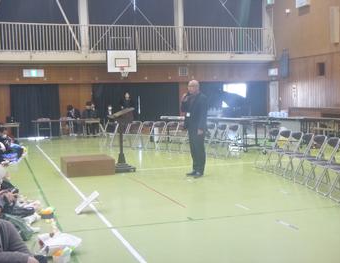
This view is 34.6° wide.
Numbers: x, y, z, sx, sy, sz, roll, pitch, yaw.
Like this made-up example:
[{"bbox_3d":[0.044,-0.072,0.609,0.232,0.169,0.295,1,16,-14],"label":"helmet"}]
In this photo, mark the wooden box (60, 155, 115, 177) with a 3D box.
[{"bbox_3d":[-1.593,0.669,10.622,0.900,0.295,0.920,-2,3,-17],"label":"wooden box"}]

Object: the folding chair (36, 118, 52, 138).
[{"bbox_3d":[-4.969,-0.084,21.518,0.450,0.780,0.460,-2,3,-17],"label":"folding chair"}]

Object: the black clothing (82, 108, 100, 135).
[{"bbox_3d":[-3.253,-0.409,22.354,0.550,1.020,0.620,-4,4,-37],"label":"black clothing"}]

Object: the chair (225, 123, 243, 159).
[{"bbox_3d":[1.416,0.218,13.071,0.480,0.770,0.470,-4,4,-34],"label":"chair"}]

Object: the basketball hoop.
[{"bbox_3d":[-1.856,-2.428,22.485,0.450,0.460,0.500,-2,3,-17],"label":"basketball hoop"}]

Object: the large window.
[{"bbox_3d":[2.946,-1.587,24.768,1.300,1.300,0.100,-2,3,-17],"label":"large window"}]

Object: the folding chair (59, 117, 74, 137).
[{"bbox_3d":[-4.133,-0.183,21.777,0.470,0.770,0.480,-2,3,-17],"label":"folding chair"}]

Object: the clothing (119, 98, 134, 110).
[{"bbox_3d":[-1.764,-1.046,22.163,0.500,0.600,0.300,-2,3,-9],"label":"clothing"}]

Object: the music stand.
[{"bbox_3d":[-0.970,0.157,10.981,0.460,1.290,0.500,-2,3,-17],"label":"music stand"}]

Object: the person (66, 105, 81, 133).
[{"bbox_3d":[-3.823,-0.398,21.758,0.600,1.030,0.600,-3,3,-21],"label":"person"}]

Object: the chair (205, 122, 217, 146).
[{"bbox_3d":[0.866,0.183,13.928,0.480,0.770,0.470,-4,4,-35],"label":"chair"}]

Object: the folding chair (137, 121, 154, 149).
[{"bbox_3d":[-0.731,0.105,16.364,0.440,0.780,0.450,-4,4,-42],"label":"folding chair"}]

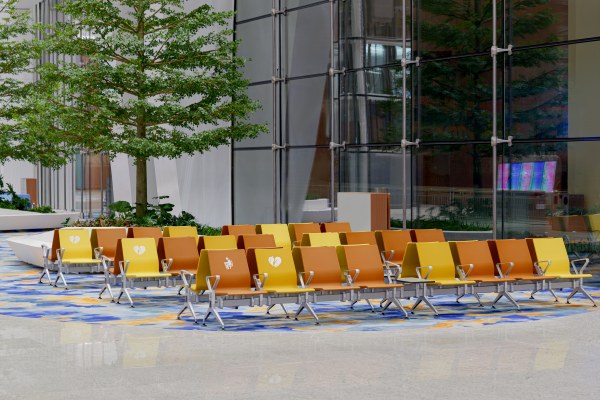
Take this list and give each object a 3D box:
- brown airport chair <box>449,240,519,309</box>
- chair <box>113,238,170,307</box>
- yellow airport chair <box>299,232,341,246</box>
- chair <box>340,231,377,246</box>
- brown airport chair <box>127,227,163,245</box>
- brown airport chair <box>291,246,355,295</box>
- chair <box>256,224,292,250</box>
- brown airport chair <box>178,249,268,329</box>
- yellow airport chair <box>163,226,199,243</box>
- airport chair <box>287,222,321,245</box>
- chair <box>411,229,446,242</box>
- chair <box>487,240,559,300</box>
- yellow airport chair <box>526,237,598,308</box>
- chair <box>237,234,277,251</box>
[{"bbox_3d":[2.298,0.960,17.916,0.612,0.852,0.750,-1,2,-27],"label":"brown airport chair"},{"bbox_3d":[-2.058,0.954,18.934,0.576,0.859,0.620,-1,2,-26],"label":"chair"},{"bbox_3d":[0.431,0.908,20.270,0.636,0.852,0.750,-1,2,-27],"label":"yellow airport chair"},{"bbox_3d":[1.016,0.898,20.464,0.576,0.859,0.620,-1,2,-26],"label":"chair"},{"bbox_3d":[-2.285,0.872,22.137,0.576,0.859,0.620,-1,2,-27],"label":"brown airport chair"},{"bbox_3d":[0.308,0.996,16.904,0.612,0.852,0.750,-1,2,-27],"label":"brown airport chair"},{"bbox_3d":[-0.328,0.836,23.211,0.612,0.852,0.750,-1,2,-27],"label":"chair"},{"bbox_3d":[-0.772,1.015,16.355,0.636,0.852,0.750,-1,2,-27],"label":"brown airport chair"},{"bbox_3d":[-1.749,0.863,22.406,0.576,0.859,0.620,-1,2,-27],"label":"yellow airport chair"},{"bbox_3d":[0.248,0.826,23.406,0.576,0.859,0.620,-1,2,-27],"label":"airport chair"},{"bbox_3d":[2.046,0.879,21.091,0.612,0.852,0.750,-1,2,-27],"label":"chair"},{"bbox_3d":[2.833,0.951,18.188,0.612,0.852,0.750,-1,2,-27],"label":"chair"},{"bbox_3d":[3.404,0.939,18.387,0.576,0.859,0.620,-1,2,-27],"label":"yellow airport chair"},{"bbox_3d":[-0.493,0.925,19.800,0.612,0.852,0.750,-1,2,-27],"label":"chair"}]

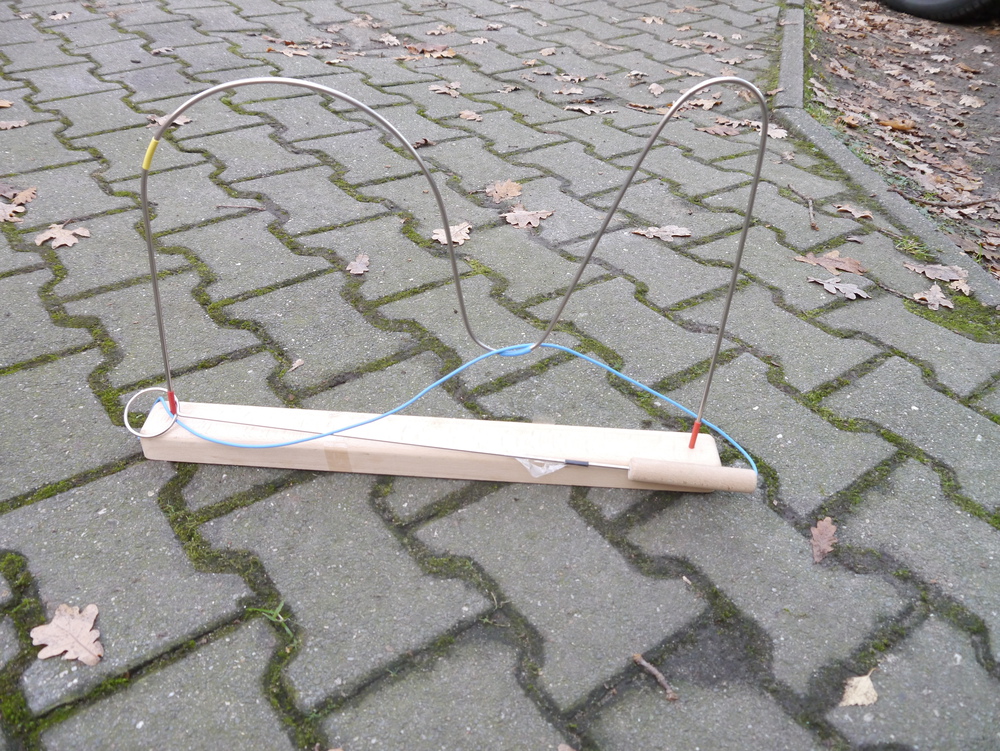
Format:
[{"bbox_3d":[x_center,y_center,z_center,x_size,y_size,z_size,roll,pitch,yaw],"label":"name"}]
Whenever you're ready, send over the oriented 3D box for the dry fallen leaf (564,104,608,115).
[{"bbox_3d":[0.160,-0.501,1.525,0.071,0.017,0.042,16,38,16],"label":"dry fallen leaf"}]

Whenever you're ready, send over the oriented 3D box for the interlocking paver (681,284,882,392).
[{"bbox_3d":[0.318,-0.022,0.957,0.154,0.070,0.193,-22,44,-31],"label":"interlocking paver"}]

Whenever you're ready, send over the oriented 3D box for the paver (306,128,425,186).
[{"bbox_3d":[-0.227,-0.326,1.319,0.158,0.070,0.195,-22,44,-32],"label":"paver"}]

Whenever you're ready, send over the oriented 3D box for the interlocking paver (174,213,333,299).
[{"bbox_3d":[-0.325,-0.128,1.040,0.158,0.070,0.195,-22,44,-32],"label":"interlocking paver"}]

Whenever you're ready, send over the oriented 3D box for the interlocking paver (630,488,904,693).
[{"bbox_3d":[0.211,0.179,0.674,0.154,0.070,0.193,-22,44,-31],"label":"interlocking paver"}]

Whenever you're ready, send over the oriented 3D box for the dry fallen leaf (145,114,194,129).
[{"bbox_3d":[-0.548,-0.420,1.337,0.077,0.018,0.050,2,36,-3],"label":"dry fallen leaf"}]

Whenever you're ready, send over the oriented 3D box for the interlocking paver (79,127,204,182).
[{"bbox_3d":[-0.575,-0.321,1.280,0.160,0.070,0.195,-25,46,-34],"label":"interlocking paver"}]

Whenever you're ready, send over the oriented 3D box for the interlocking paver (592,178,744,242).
[{"bbox_3d":[0.249,-0.219,1.232,0.162,0.070,0.188,-22,44,-32],"label":"interlocking paver"}]

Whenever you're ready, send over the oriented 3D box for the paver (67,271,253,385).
[{"bbox_3d":[-0.370,-0.029,0.899,0.154,0.070,0.193,-22,44,-31],"label":"paver"}]

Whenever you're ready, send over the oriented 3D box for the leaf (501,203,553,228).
[{"bbox_3d":[0.039,-0.224,1.129,0.078,0.018,0.062,-6,38,-14],"label":"leaf"}]

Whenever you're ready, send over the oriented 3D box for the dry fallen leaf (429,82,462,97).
[{"bbox_3d":[-0.106,-0.551,1.566,0.069,0.016,0.055,-4,37,-11],"label":"dry fallen leaf"}]

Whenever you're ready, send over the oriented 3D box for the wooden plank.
[{"bbox_3d":[-0.057,0.064,0.726,0.506,0.025,0.051,3,36,-2],"label":"wooden plank"}]

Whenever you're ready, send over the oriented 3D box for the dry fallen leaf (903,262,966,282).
[{"bbox_3d":[0.586,-0.137,1.076,0.082,0.016,0.047,3,36,-2],"label":"dry fallen leaf"}]

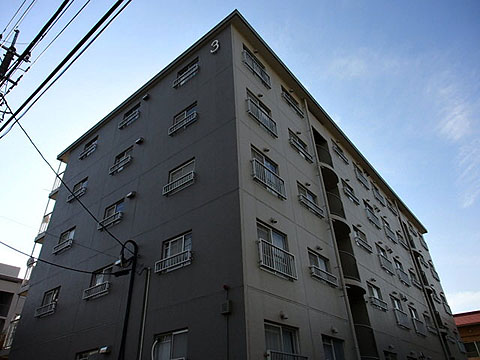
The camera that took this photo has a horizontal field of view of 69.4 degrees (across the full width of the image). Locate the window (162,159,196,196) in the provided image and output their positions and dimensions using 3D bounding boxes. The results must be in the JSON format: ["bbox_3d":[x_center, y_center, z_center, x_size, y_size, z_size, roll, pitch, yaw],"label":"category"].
[{"bbox_3d":[-2.046,-0.086,11.838,1.404,1.019,0.219,-26,-40,30],"label":"window"}]

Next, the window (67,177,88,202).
[{"bbox_3d":[-7.924,0.505,16.958,1.431,0.999,0.176,-26,-41,30],"label":"window"}]

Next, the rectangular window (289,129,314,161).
[{"bbox_3d":[2.539,-1.510,14.975,0.260,1.080,1.780,-26,-40,31],"label":"rectangular window"}]

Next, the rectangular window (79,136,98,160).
[{"bbox_3d":[-7.999,-1.691,18.425,1.400,1.080,0.200,-26,-41,30],"label":"rectangular window"}]

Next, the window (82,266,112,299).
[{"bbox_3d":[-4.874,3.537,12.065,1.420,0.970,0.200,-26,-41,30],"label":"window"}]

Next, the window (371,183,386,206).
[{"bbox_3d":[9.129,0.979,22.962,0.200,1.420,1.700,-26,-41,30],"label":"window"}]

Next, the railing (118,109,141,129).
[{"bbox_3d":[-5.357,-2.913,16.865,1.530,0.290,0.200,-26,-40,31],"label":"railing"}]

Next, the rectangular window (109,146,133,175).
[{"bbox_3d":[-5.099,-0.851,15.091,1.420,1.020,0.200,-26,-41,30],"label":"rectangular window"}]

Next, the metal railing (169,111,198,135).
[{"bbox_3d":[-2.170,-2.095,13.146,1.472,0.341,0.151,-26,-40,30],"label":"metal railing"}]

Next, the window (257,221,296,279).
[{"bbox_3d":[1.040,2.009,9.992,0.219,1.448,1.716,-26,-40,30],"label":"window"}]

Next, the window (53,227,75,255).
[{"bbox_3d":[-7.809,2.735,15.440,1.431,0.999,0.176,-26,-41,30],"label":"window"}]

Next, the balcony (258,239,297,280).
[{"bbox_3d":[1.081,2.284,9.783,0.151,0.756,1.794,-26,-40,30],"label":"balcony"}]

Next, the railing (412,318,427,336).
[{"bbox_3d":[9.532,7.778,18.412,0.120,0.800,1.850,-26,-41,30],"label":"railing"}]

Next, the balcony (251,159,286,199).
[{"bbox_3d":[0.980,0.005,11.318,0.151,0.717,1.774,-26,-40,30],"label":"balcony"}]

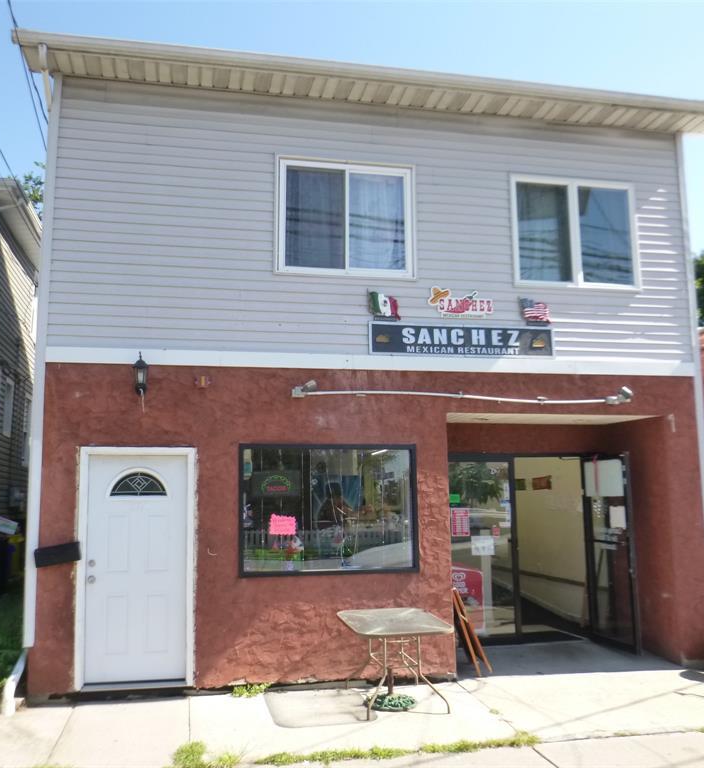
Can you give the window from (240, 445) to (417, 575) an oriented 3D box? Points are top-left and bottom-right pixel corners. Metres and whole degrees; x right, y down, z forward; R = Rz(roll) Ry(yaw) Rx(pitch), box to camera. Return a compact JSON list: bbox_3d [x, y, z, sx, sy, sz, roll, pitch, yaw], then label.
[{"bbox_3d":[-0.214,1.222,7.207,1.770,1.250,0.110,1,-8,-12],"label":"window"}]

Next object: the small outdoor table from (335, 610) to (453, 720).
[{"bbox_3d":[0.342,2.450,6.540,0.830,0.700,1.030,1,-8,-12],"label":"small outdoor table"}]

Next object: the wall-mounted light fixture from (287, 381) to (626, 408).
[{"bbox_3d":[1.213,0.096,7.548,3.720,0.220,0.200,1,-8,-12],"label":"wall-mounted light fixture"}]

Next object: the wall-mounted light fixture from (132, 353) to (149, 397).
[{"bbox_3d":[-1.975,-0.093,6.905,0.160,0.430,0.210,1,-8,-12],"label":"wall-mounted light fixture"}]

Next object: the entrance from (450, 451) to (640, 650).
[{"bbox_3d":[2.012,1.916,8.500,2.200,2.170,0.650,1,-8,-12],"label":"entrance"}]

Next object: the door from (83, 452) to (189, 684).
[{"bbox_3d":[-1.971,1.674,6.805,0.920,2.050,0.090,1,-8,-12],"label":"door"}]

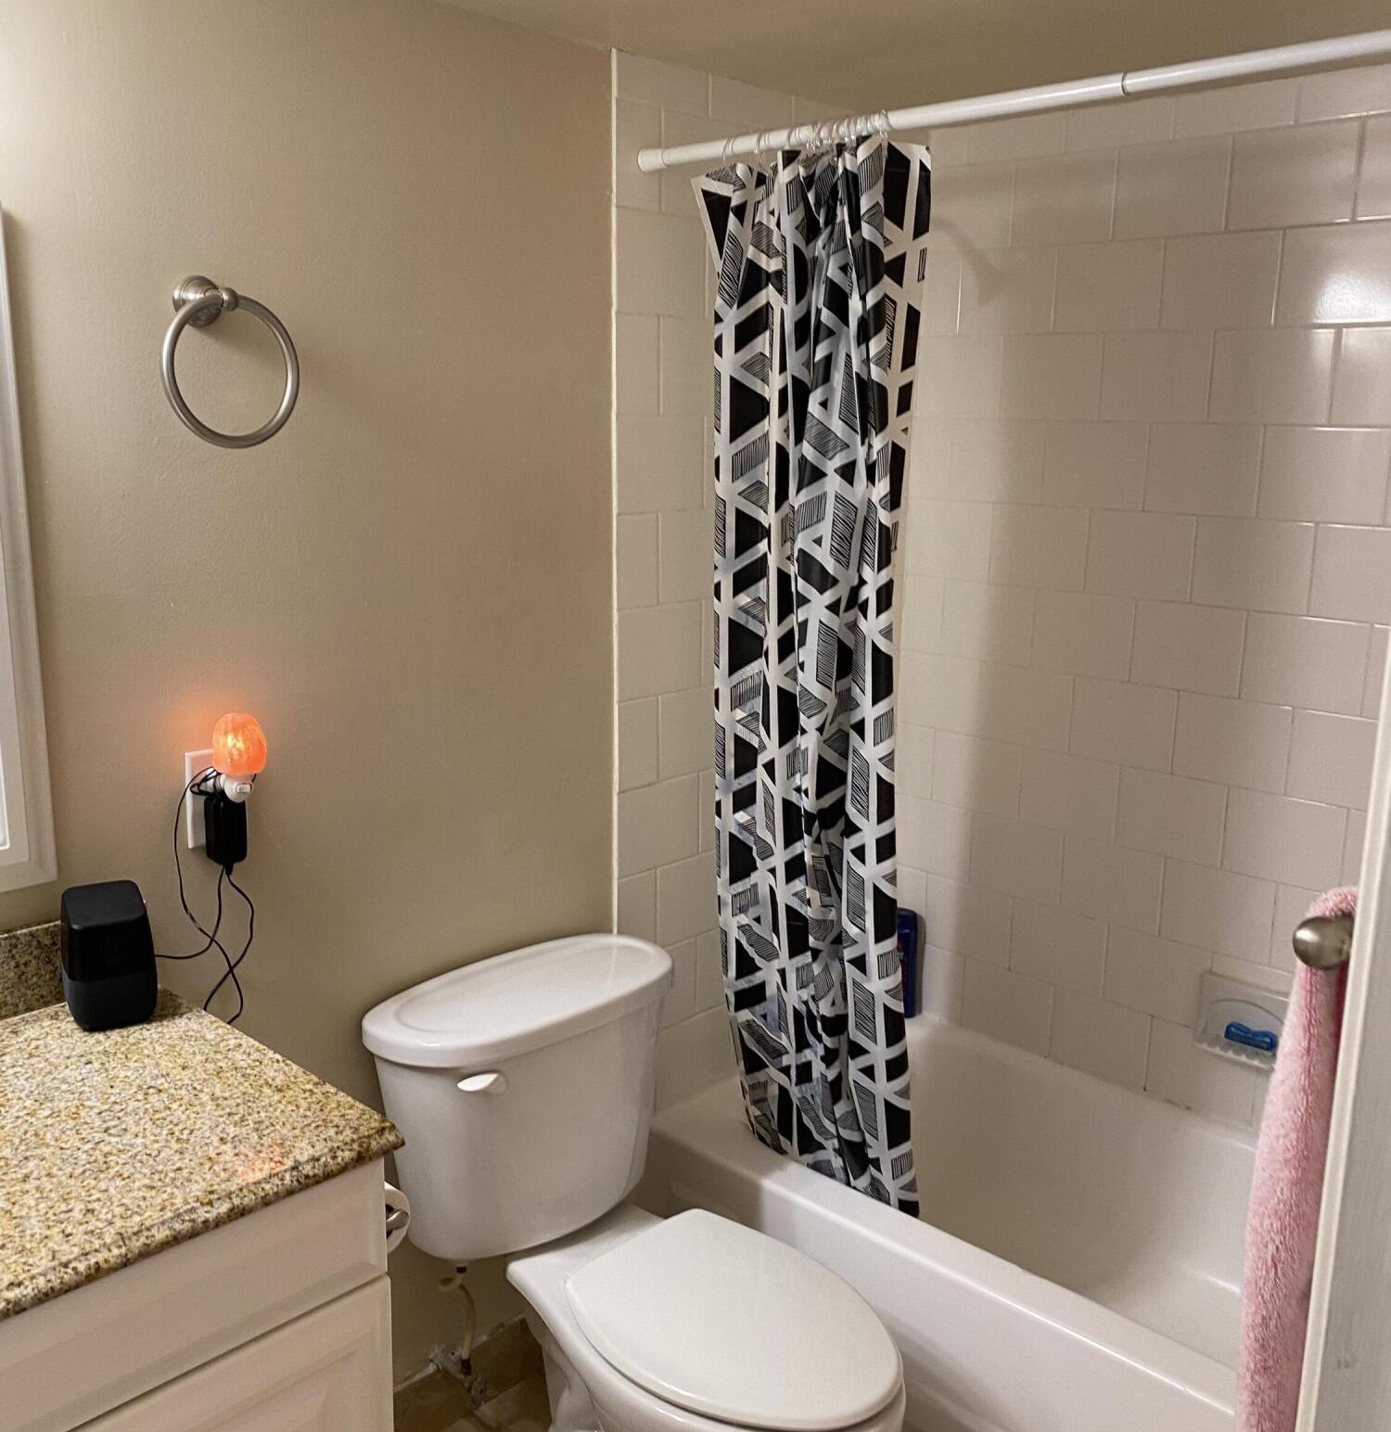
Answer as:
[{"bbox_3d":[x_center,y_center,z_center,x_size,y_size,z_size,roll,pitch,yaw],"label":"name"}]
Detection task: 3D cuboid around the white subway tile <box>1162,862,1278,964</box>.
[{"bbox_3d":[0.934,0.350,2.491,0.200,0.152,0.010,12,17,42],"label":"white subway tile"}]

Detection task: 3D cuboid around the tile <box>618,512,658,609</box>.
[{"bbox_3d":[-0.094,-0.252,2.243,0.010,0.151,0.101,12,17,41],"label":"tile"}]

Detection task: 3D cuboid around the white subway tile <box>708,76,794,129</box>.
[{"bbox_3d":[0.088,-0.993,2.271,0.009,0.065,0.199,12,17,42],"label":"white subway tile"}]

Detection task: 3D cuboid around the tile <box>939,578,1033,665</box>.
[{"bbox_3d":[0.569,-0.184,2.715,0.201,0.152,0.008,13,17,43],"label":"tile"}]

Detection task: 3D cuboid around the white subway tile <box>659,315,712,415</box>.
[{"bbox_3d":[0.014,-0.575,2.300,0.008,0.152,0.201,13,17,43],"label":"white subway tile"}]

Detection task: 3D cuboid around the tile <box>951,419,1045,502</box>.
[{"bbox_3d":[0.568,-0.480,2.615,0.197,0.151,0.010,12,17,41],"label":"tile"}]

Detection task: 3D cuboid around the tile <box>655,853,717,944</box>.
[{"bbox_3d":[0.000,0.323,2.510,0.010,0.152,0.200,12,17,41],"label":"tile"}]

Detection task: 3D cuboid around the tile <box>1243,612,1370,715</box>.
[{"bbox_3d":[1.006,-0.087,2.302,0.201,0.152,0.008,13,17,43],"label":"tile"}]

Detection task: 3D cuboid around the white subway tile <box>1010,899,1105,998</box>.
[{"bbox_3d":[0.699,0.442,2.683,0.197,0.151,0.010,12,17,41],"label":"white subway tile"}]

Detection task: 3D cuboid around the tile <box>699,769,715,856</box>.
[{"bbox_3d":[0.074,0.159,2.537,0.008,0.152,0.201,13,17,43],"label":"tile"}]

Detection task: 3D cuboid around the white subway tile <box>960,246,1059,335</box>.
[{"bbox_3d":[0.575,-0.781,2.570,0.198,0.151,0.010,12,17,41],"label":"white subway tile"}]

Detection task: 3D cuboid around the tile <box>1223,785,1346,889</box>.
[{"bbox_3d":[1.002,0.213,2.368,0.201,0.152,0.008,13,17,43],"label":"tile"}]

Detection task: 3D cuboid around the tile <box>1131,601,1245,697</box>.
[{"bbox_3d":[0.854,-0.118,2.419,0.197,0.151,0.010,12,17,41],"label":"tile"}]

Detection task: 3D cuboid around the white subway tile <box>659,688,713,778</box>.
[{"bbox_3d":[0.004,0.026,2.458,0.010,0.152,0.200,12,17,42],"label":"white subway tile"}]

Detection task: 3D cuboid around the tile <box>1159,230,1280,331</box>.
[{"bbox_3d":[0.868,-0.719,2.305,0.198,0.151,0.010,12,17,41],"label":"tile"}]

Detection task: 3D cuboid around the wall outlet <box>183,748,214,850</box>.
[{"bbox_3d":[-0.605,0.103,1.764,0.008,0.119,0.074,12,17,42],"label":"wall outlet"}]

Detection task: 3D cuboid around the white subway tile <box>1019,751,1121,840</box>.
[{"bbox_3d":[0.703,0.145,2.617,0.197,0.151,0.010,12,17,41],"label":"white subway tile"}]

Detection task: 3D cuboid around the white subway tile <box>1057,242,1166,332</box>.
[{"bbox_3d":[0.726,-0.753,2.450,0.200,0.152,0.010,12,17,41],"label":"white subway tile"}]

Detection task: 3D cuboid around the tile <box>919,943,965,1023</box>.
[{"bbox_3d":[0.478,0.542,2.912,0.197,0.151,0.010,12,17,41],"label":"tile"}]

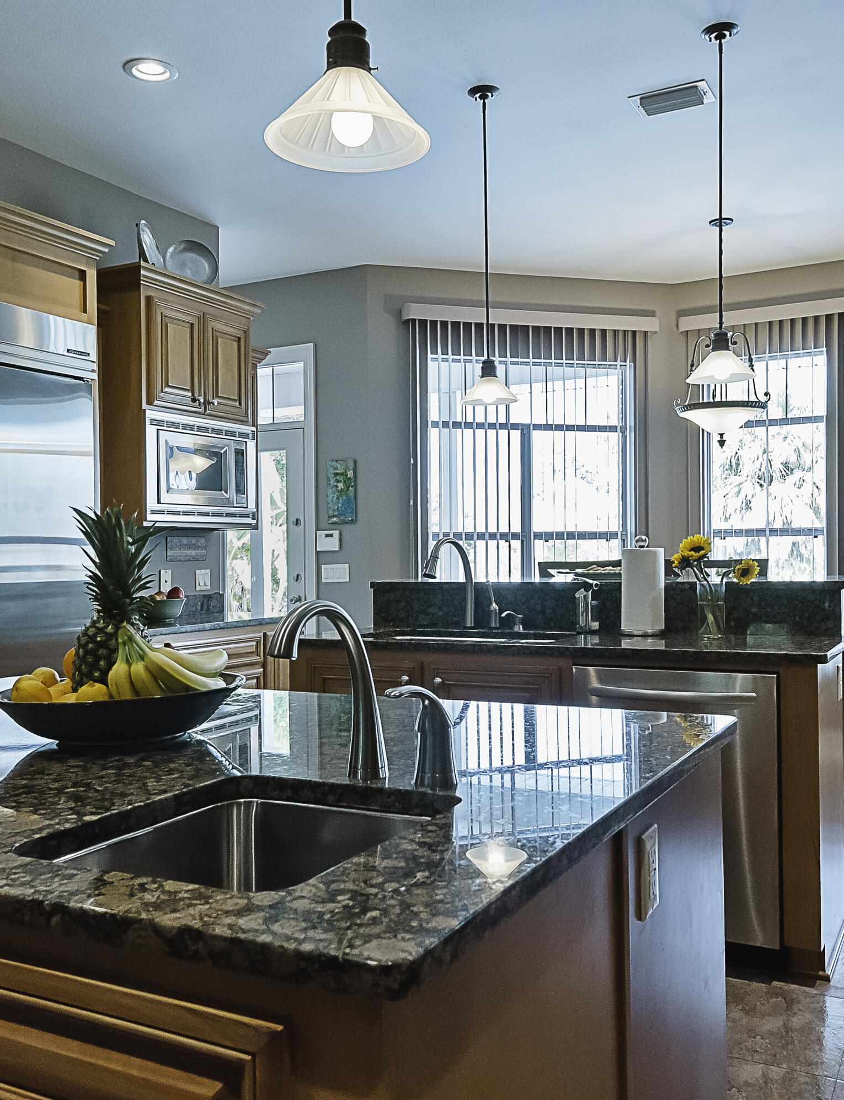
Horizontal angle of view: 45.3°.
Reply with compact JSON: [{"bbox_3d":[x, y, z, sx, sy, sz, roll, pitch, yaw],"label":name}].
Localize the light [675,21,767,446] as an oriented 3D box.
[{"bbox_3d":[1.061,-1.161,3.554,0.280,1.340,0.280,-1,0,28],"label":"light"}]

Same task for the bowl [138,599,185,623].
[{"bbox_3d":[-1.211,0.279,4.643,0.250,0.104,0.250,-1,0,0],"label":"bowl"}]

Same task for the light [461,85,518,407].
[{"bbox_3d":[0.260,-1.217,4.053,0.232,1.262,0.232,-1,0,0],"label":"light"}]

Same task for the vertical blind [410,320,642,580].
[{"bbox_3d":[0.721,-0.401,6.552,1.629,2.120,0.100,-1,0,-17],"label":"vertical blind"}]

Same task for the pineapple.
[{"bbox_3d":[-0.497,0.098,1.640,0.145,0.340,0.140,-1,0,28],"label":"pineapple"}]

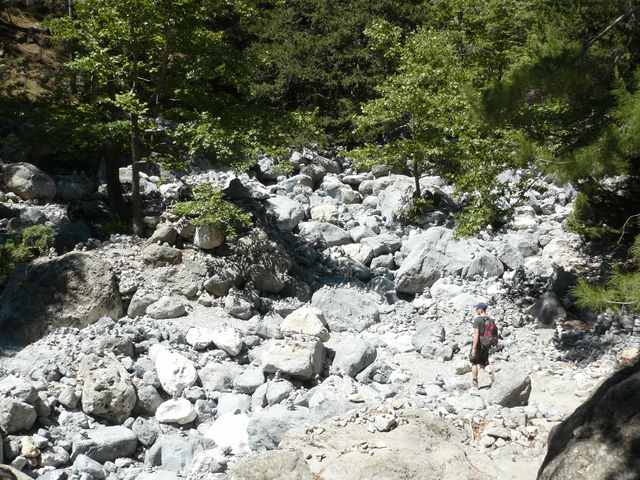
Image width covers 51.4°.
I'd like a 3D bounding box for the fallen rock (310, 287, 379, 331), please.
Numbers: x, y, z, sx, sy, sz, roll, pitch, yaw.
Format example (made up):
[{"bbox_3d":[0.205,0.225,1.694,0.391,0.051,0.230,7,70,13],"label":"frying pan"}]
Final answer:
[{"bbox_3d":[0.624,1.702,16.300,1.700,1.000,1.350,0,7,0],"label":"fallen rock"}]

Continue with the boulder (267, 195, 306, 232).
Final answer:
[{"bbox_3d":[-1.183,-0.936,23.500,1.412,1.176,1.271,0,6,0],"label":"boulder"}]

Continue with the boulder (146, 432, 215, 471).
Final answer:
[{"bbox_3d":[-2.284,3.464,10.900,1.114,0.560,0.891,-1,6,-12],"label":"boulder"}]

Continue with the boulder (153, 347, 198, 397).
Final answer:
[{"bbox_3d":[-2.953,2.687,13.600,0.940,1.020,0.799,0,6,0],"label":"boulder"}]

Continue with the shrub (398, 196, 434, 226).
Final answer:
[{"bbox_3d":[3.596,-1.062,24.800,1.300,1.100,1.200,0,7,0],"label":"shrub"}]

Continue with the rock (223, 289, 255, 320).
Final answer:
[{"bbox_3d":[-2.056,1.647,17.000,0.766,0.806,0.690,0,6,0],"label":"rock"}]

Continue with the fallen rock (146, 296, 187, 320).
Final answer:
[{"bbox_3d":[-3.897,1.739,16.900,1.016,0.510,0.762,-1,6,-13],"label":"fallen rock"}]

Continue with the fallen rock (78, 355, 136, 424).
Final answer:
[{"bbox_3d":[-3.863,2.718,12.100,1.054,1.114,0.949,-2,6,-18],"label":"fallen rock"}]

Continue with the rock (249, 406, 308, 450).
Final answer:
[{"bbox_3d":[-0.680,3.071,10.900,1.050,0.600,0.950,0,7,0],"label":"rock"}]

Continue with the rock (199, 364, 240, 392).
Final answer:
[{"bbox_3d":[-2.069,2.851,13.700,0.865,0.557,0.648,0,6,0],"label":"rock"}]

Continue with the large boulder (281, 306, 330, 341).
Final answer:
[{"bbox_3d":[-0.329,1.894,15.100,1.134,0.641,0.907,0,6,-1],"label":"large boulder"}]

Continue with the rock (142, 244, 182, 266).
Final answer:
[{"bbox_3d":[-4.543,0.447,19.200,1.154,0.555,0.865,-1,6,-13],"label":"rock"}]

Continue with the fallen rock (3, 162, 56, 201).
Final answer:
[{"bbox_3d":[-10.257,-2.065,23.500,1.950,1.300,1.600,0,7,0],"label":"fallen rock"}]

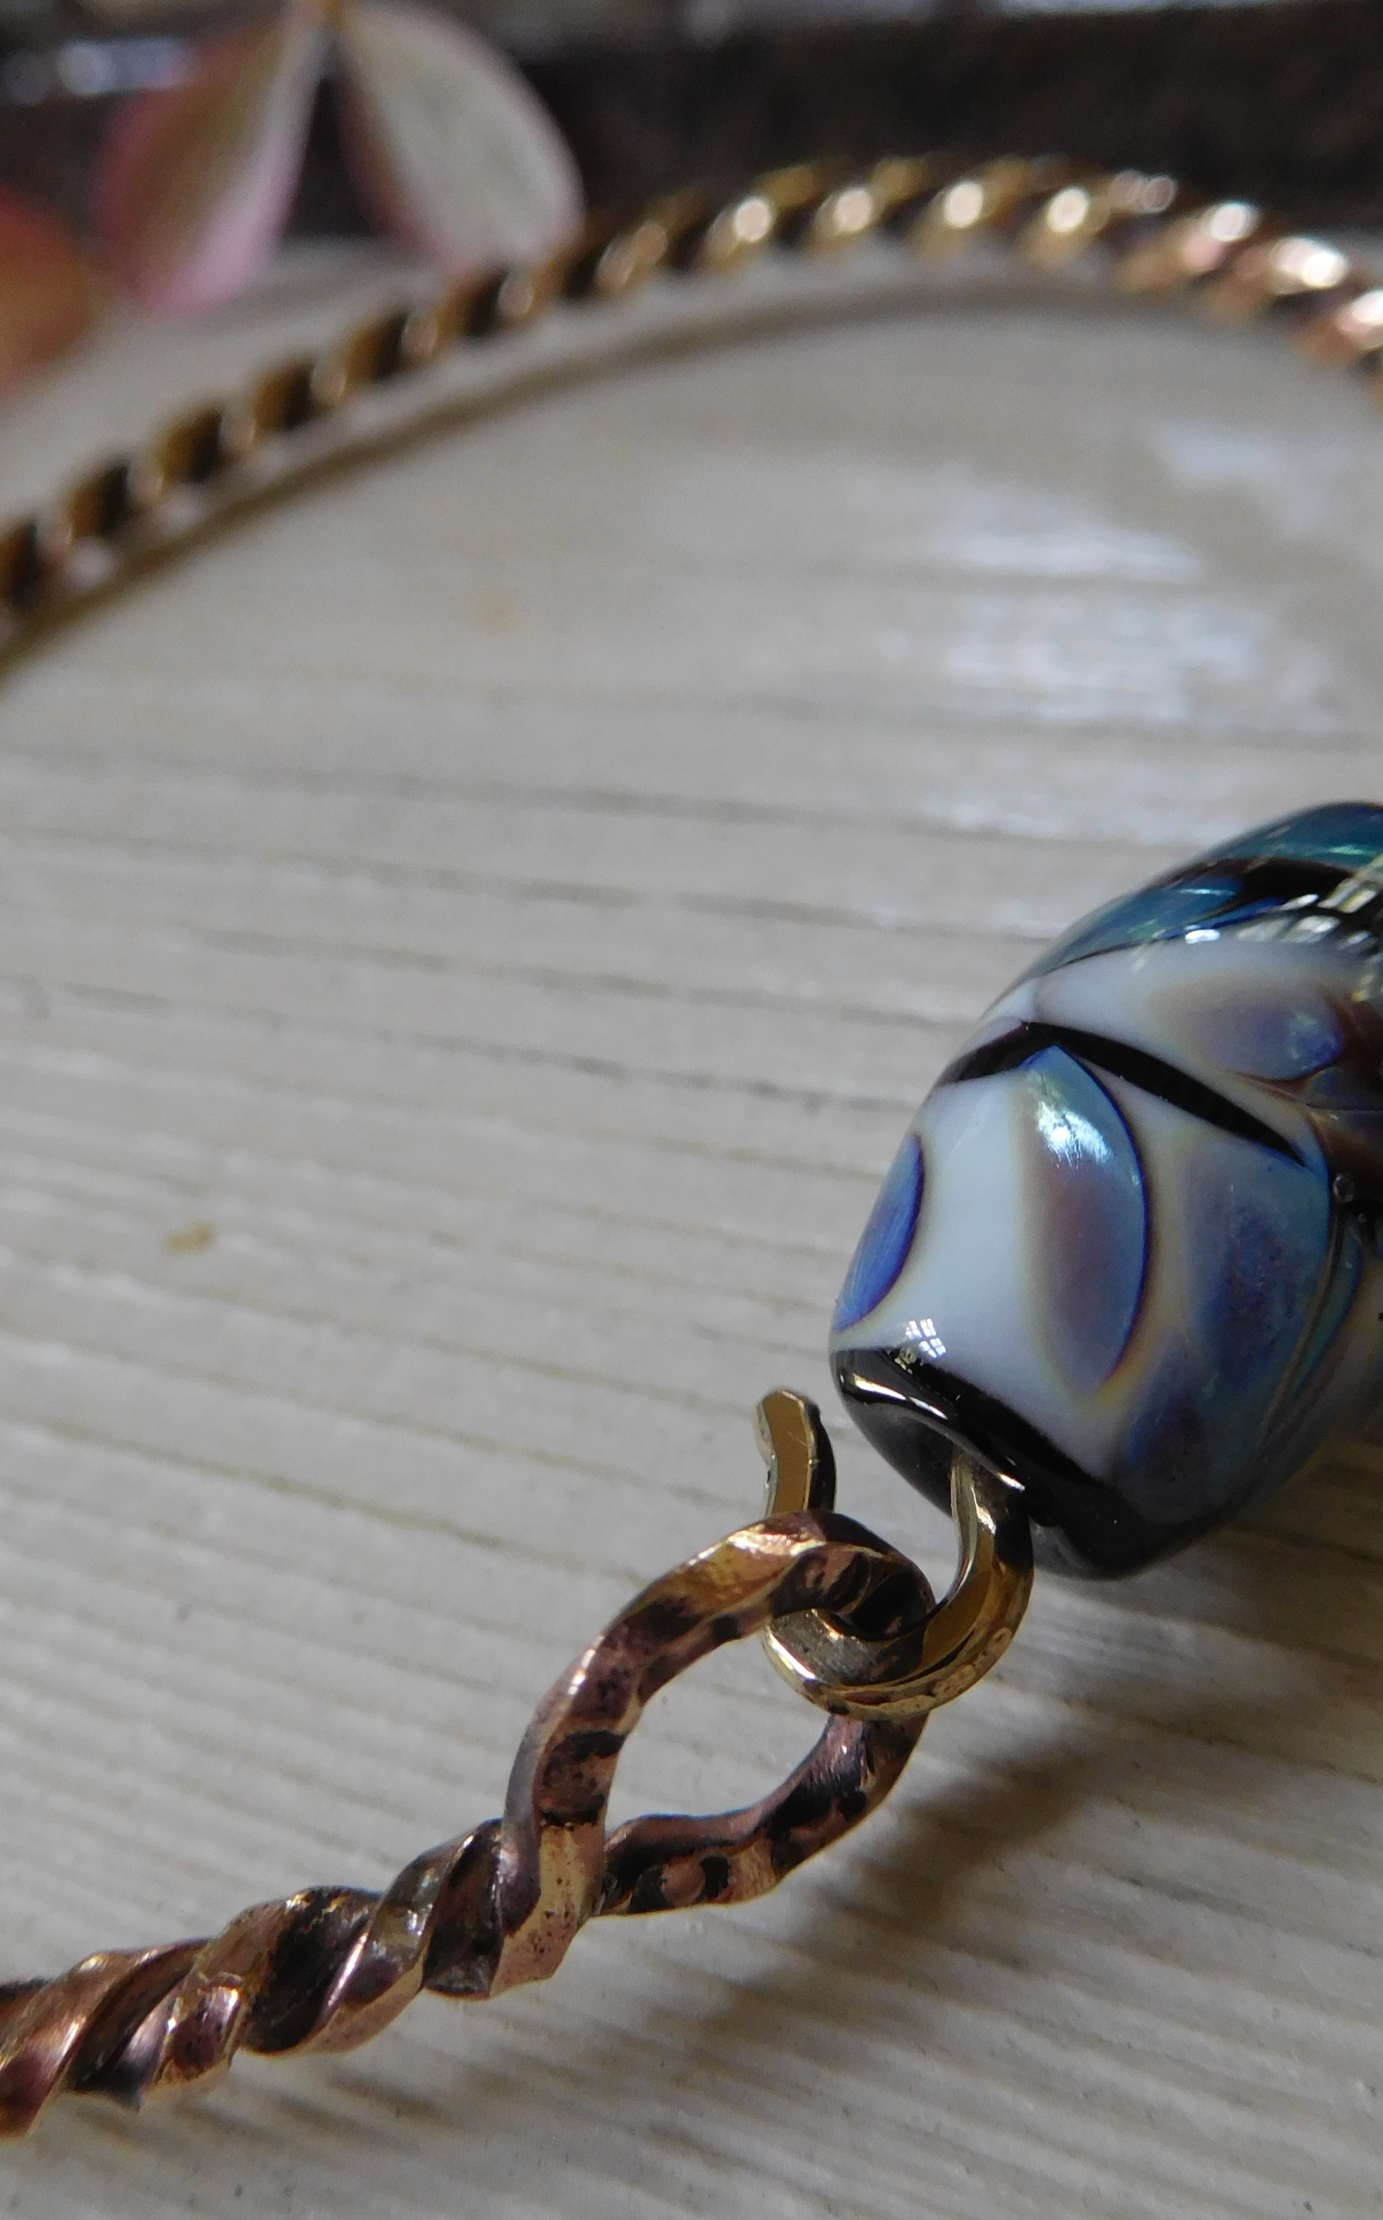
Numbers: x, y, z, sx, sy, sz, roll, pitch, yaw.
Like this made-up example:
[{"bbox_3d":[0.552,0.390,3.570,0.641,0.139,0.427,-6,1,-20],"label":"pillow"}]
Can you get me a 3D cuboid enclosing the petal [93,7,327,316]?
[{"bbox_3d":[-0.020,-0.039,0.088,0.004,0.008,0.013,-1,60,64],"label":"petal"}]

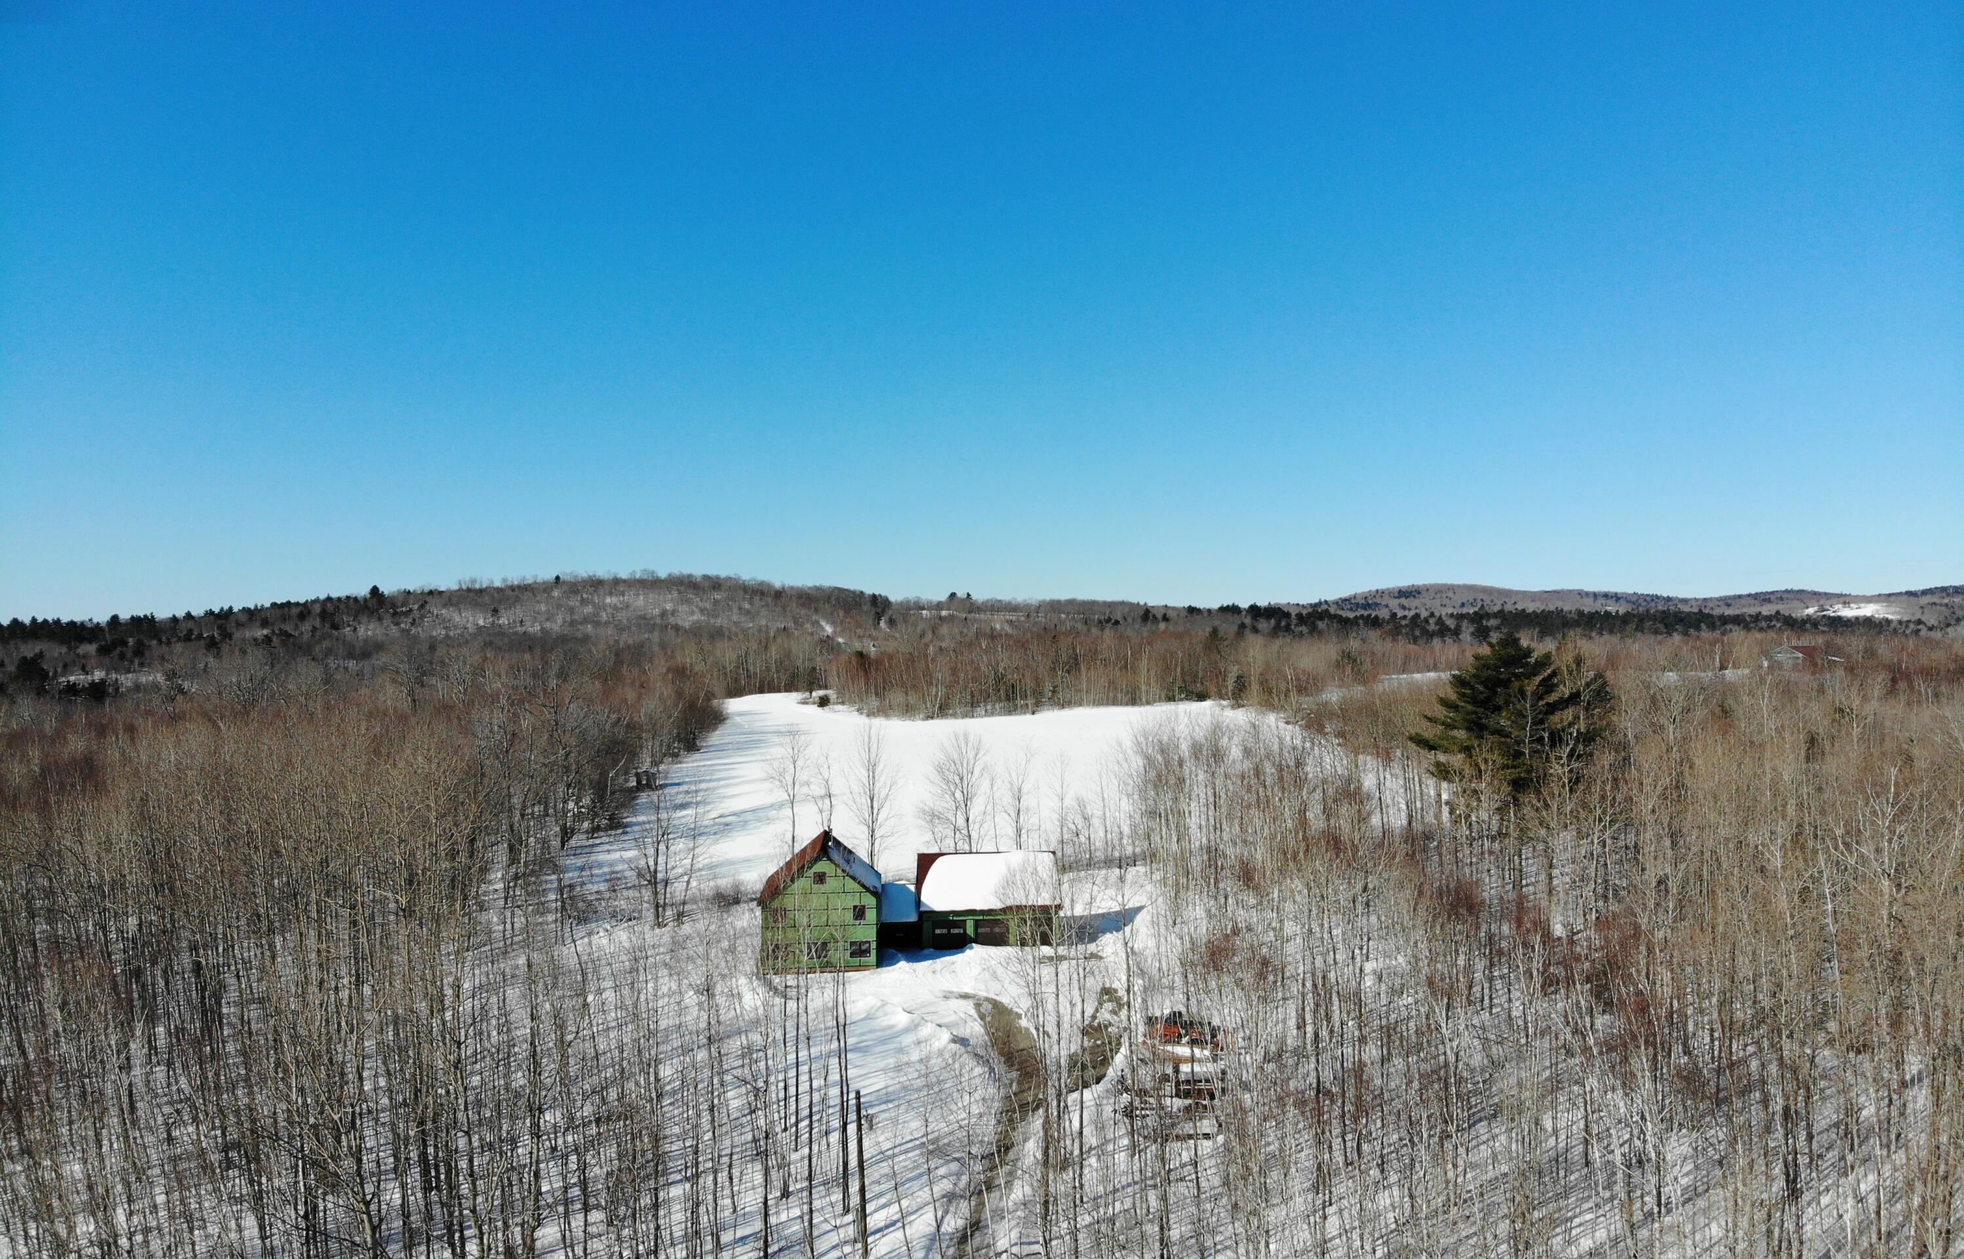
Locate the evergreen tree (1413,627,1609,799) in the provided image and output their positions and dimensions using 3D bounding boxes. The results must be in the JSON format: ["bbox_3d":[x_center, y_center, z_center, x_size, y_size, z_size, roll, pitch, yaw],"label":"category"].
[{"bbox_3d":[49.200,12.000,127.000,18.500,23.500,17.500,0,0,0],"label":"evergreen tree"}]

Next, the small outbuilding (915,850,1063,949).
[{"bbox_3d":[0.416,21.802,111.908,11.289,6.881,9.140,0,0,-5],"label":"small outbuilding"}]

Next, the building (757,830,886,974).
[{"bbox_3d":[-12.265,20.794,105.266,9.131,8.896,9.916,0,0,-5],"label":"building"}]

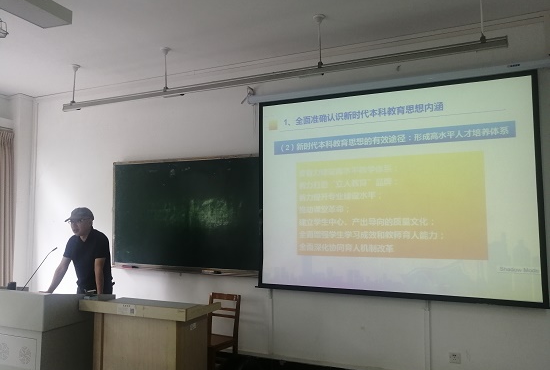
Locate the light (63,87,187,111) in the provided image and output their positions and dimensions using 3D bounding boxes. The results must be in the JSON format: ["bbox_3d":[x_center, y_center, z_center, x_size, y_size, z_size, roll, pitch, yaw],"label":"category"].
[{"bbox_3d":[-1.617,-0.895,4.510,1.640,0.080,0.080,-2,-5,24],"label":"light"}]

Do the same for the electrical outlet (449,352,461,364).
[{"bbox_3d":[1.533,1.473,3.640,0.086,0.086,0.012,-2,-5,24],"label":"electrical outlet"}]

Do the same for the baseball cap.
[{"bbox_3d":[-1.753,0.270,3.850,0.180,0.130,0.260,-3,0,33],"label":"baseball cap"}]

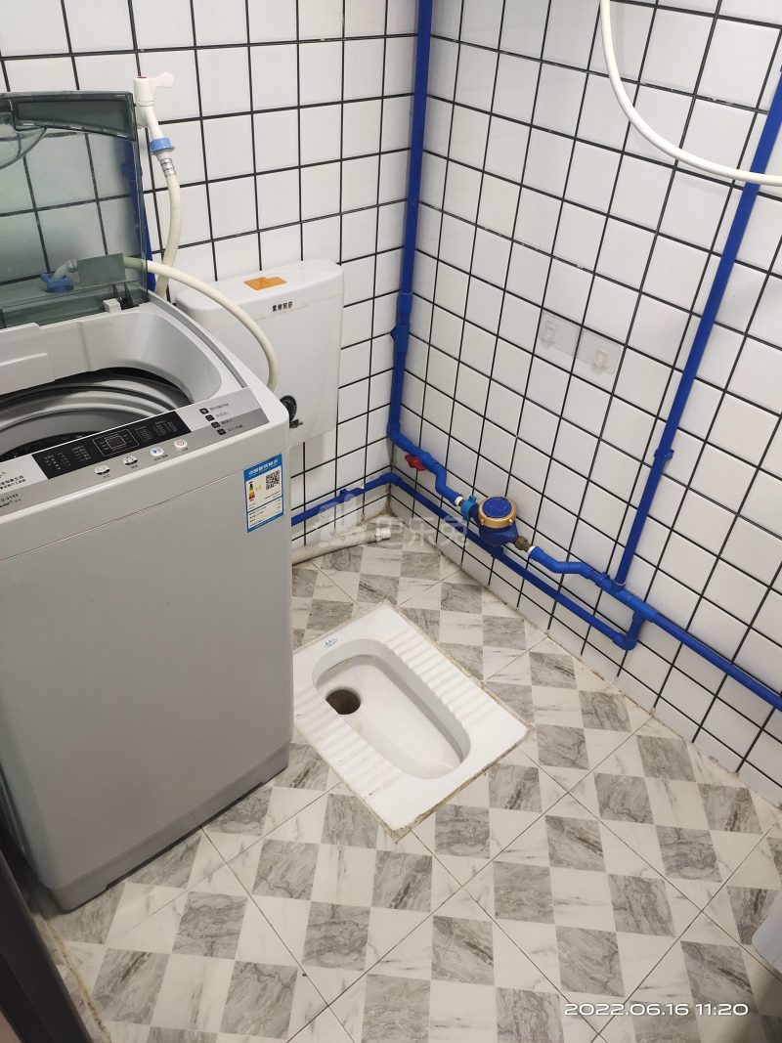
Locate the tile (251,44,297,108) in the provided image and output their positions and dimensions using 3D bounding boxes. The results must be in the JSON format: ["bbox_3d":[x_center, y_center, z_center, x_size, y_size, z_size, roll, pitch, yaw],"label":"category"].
[{"bbox_3d":[-0.207,-0.793,1.238,0.098,0.100,0.010,-27,50,-32],"label":"tile"}]

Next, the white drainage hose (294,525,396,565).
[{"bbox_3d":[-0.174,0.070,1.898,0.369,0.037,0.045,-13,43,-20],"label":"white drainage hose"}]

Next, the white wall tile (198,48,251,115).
[{"bbox_3d":[-0.285,-0.753,1.188,0.098,0.100,0.010,-27,50,-32],"label":"white wall tile"}]

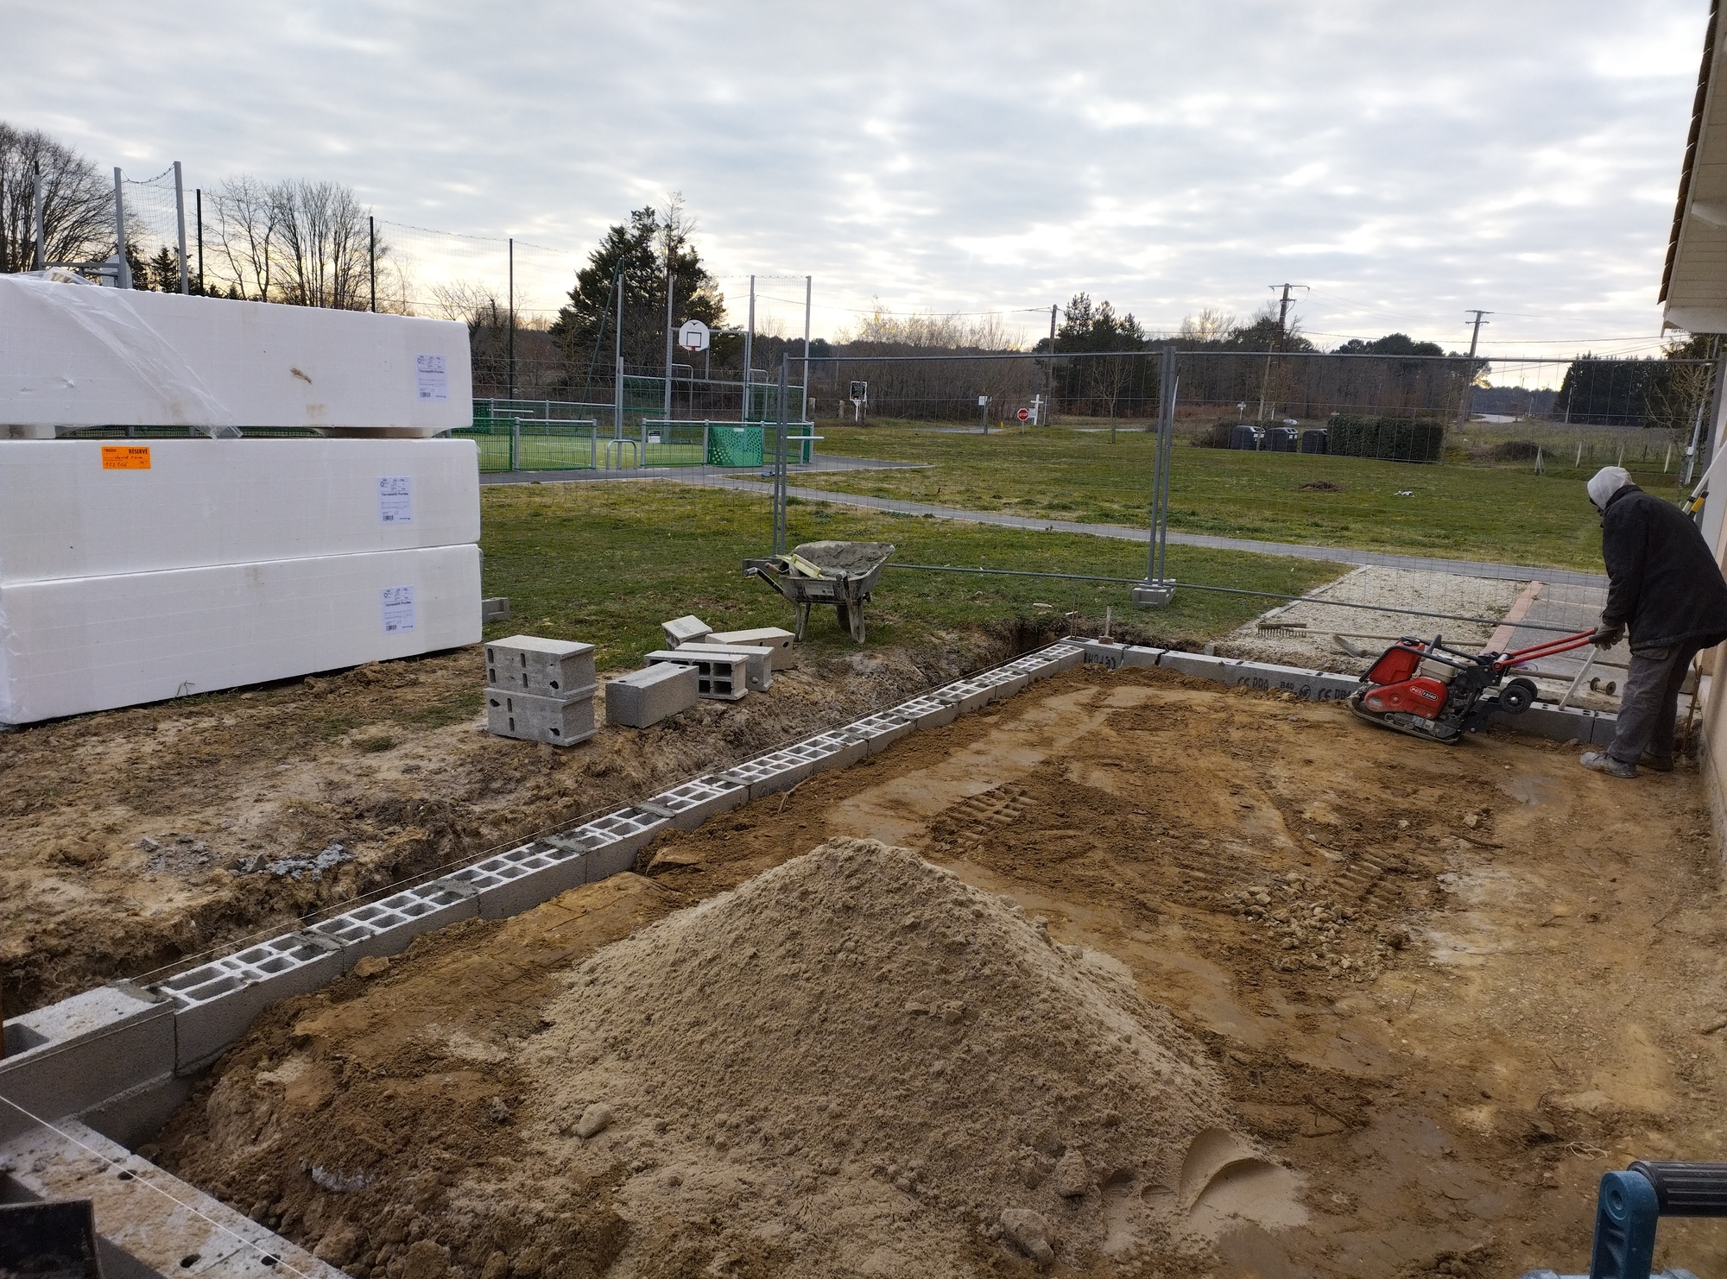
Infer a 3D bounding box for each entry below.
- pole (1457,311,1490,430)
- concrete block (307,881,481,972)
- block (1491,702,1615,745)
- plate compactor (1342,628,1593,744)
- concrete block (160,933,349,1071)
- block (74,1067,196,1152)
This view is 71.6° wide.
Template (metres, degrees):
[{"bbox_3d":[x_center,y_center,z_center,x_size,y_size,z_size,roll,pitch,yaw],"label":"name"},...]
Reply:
[{"bbox_3d":[46.607,-20.659,92.106,2.100,9.130,0.400,8,12,25],"label":"pole"},{"bbox_3d":[-1.518,0.965,3.880,0.200,0.175,0.500,10,13,30],"label":"concrete block"},{"bbox_3d":[4.153,0.513,7.255,0.592,0.200,0.200,9,13,30],"label":"block"},{"bbox_3d":[3.590,0.218,7.061,1.260,0.790,0.450,17,18,36],"label":"plate compactor"},{"bbox_3d":[-1.770,1.027,3.437,0.200,0.180,0.494,9,13,31],"label":"concrete block"},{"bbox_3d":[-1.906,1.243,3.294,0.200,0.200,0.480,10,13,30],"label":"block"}]

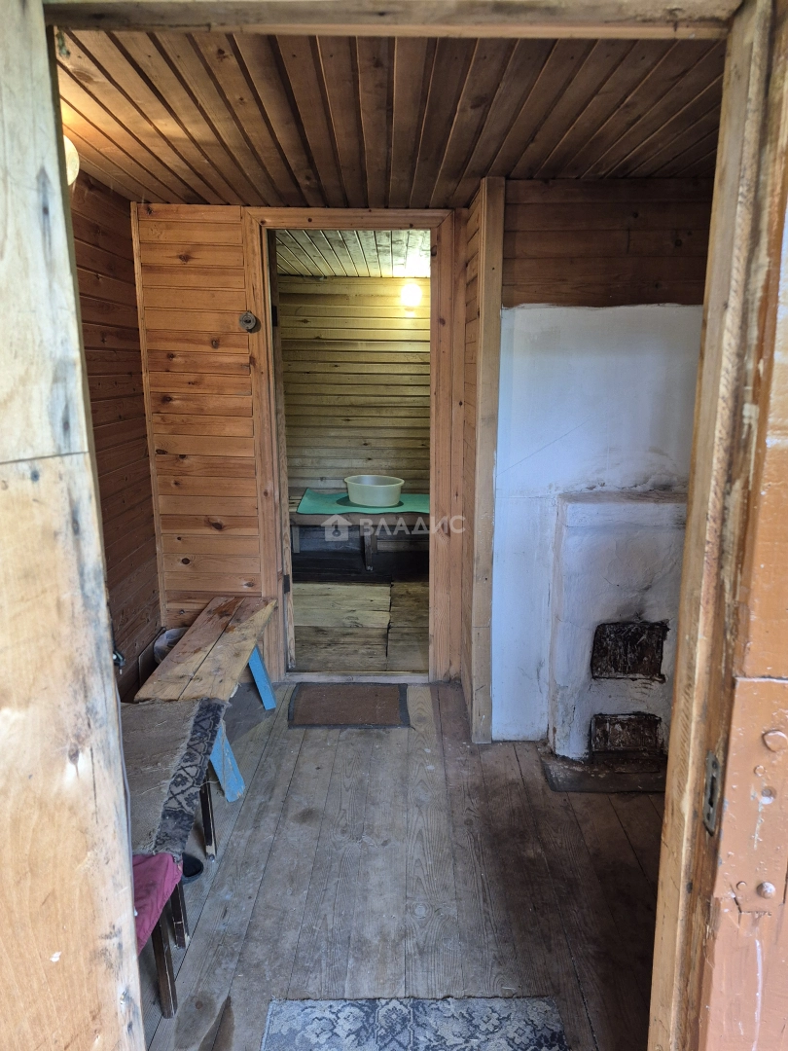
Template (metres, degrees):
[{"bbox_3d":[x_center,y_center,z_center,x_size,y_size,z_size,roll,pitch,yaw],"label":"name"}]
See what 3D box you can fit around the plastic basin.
[{"bbox_3d":[-0.143,-0.262,5.250,0.450,0.165,0.450,1,12,0],"label":"plastic basin"}]

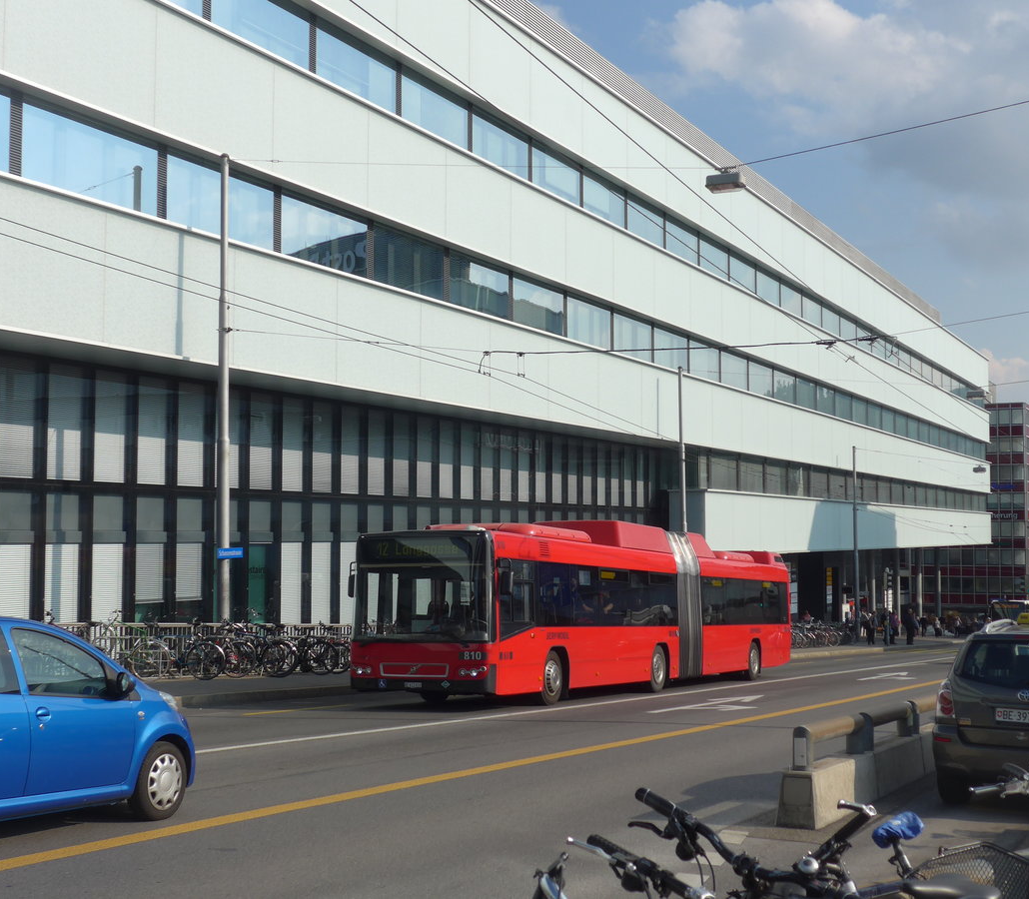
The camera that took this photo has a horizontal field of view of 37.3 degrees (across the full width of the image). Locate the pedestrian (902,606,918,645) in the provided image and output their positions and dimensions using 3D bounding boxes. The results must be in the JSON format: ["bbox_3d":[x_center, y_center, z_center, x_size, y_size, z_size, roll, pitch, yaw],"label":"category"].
[{"bbox_3d":[19.204,8.621,74.049,0.550,1.750,0.360,3,-4,-40],"label":"pedestrian"}]

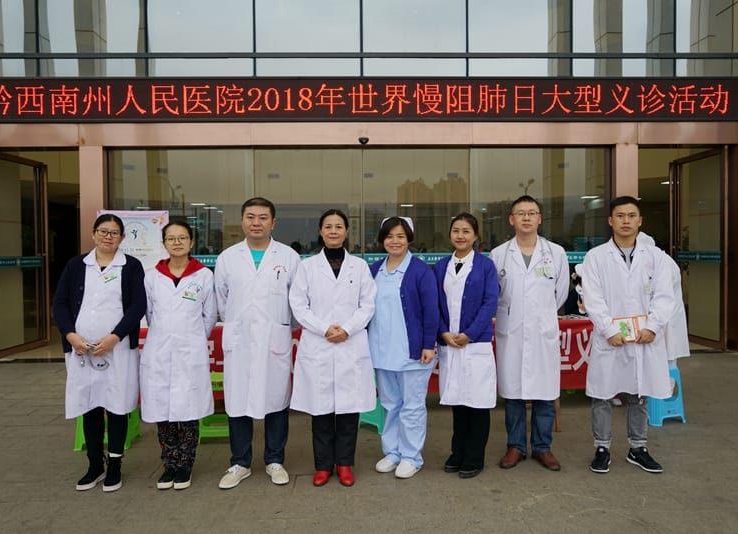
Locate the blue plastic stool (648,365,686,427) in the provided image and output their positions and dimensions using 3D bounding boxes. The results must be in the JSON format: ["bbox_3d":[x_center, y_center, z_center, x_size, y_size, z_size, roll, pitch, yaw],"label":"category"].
[{"bbox_3d":[2.366,1.018,4.723,0.293,0.465,0.343,-1,1,-14],"label":"blue plastic stool"}]

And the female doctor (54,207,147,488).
[{"bbox_3d":[-1.636,0.491,3.497,0.526,1.631,0.384,-1,1,-5],"label":"female doctor"}]

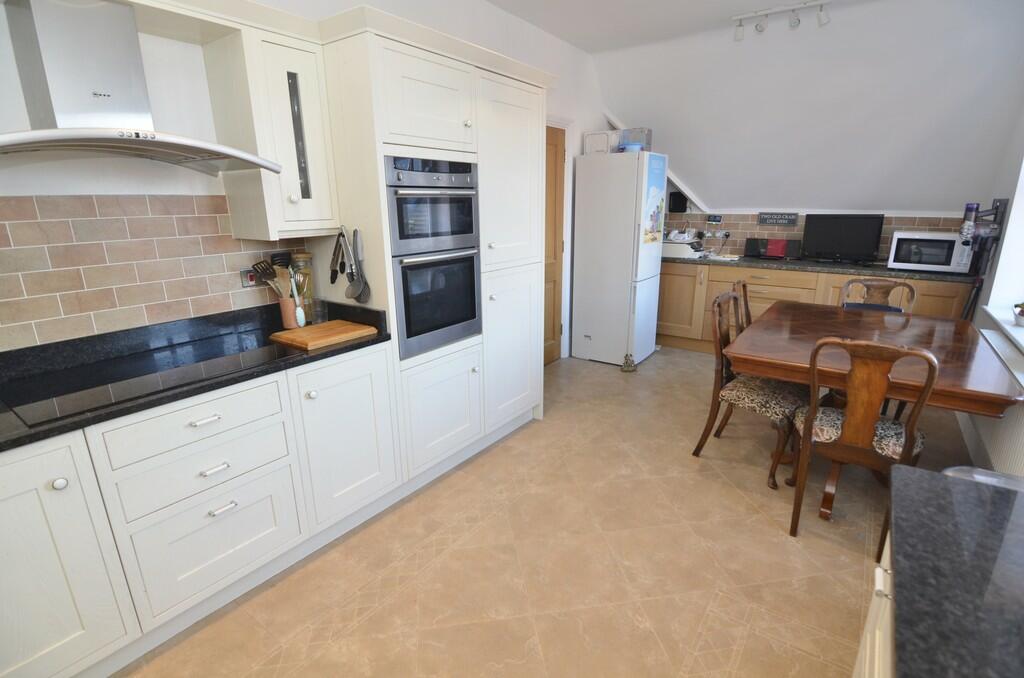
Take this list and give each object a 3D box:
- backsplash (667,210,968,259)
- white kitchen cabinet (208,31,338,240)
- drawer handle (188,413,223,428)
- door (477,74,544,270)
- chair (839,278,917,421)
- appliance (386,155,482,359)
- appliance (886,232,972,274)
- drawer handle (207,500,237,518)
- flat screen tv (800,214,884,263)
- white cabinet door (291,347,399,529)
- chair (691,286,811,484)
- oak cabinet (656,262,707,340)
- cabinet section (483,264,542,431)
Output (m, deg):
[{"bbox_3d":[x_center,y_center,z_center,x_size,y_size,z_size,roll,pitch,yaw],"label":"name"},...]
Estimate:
[{"bbox_3d":[2.826,-1.036,4.608,2.600,0.435,0.020,12,20,37],"label":"backsplash"},{"bbox_3d":[-1.036,-0.842,2.005,0.360,0.770,0.330,12,20,37],"label":"white kitchen cabinet"},{"bbox_3d":[-1.025,0.278,1.521,0.032,0.018,0.090,12,20,37],"label":"drawer handle"},{"bbox_3d":[0.011,-0.928,2.639,0.030,1.016,0.586,12,20,37],"label":"door"},{"bbox_3d":[2.392,0.105,3.073,0.500,0.960,0.540,12,20,37],"label":"chair"},{"bbox_3d":[-0.527,-0.437,2.374,0.530,0.905,0.578,12,20,37],"label":"appliance"},{"bbox_3d":[3.413,-0.725,3.710,0.478,0.290,0.360,12,20,37],"label":"appliance"},{"bbox_3d":[-1.022,0.609,1.617,0.032,0.018,0.090,12,20,37],"label":"drawer handle"},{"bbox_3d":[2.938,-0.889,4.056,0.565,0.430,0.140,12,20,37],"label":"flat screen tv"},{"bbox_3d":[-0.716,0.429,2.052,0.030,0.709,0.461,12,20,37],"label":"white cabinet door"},{"bbox_3d":[1.398,0.251,2.592,0.520,0.970,0.500,14,21,41],"label":"chair"},{"bbox_3d":[1.855,-0.459,4.871,0.560,0.743,0.540,12,21,37],"label":"oak cabinet"},{"bbox_3d":[-0.198,-0.004,3.034,0.570,0.985,0.590,12,21,37],"label":"cabinet section"}]

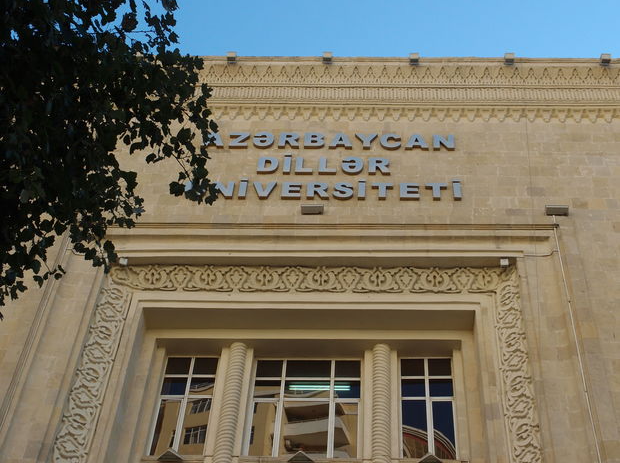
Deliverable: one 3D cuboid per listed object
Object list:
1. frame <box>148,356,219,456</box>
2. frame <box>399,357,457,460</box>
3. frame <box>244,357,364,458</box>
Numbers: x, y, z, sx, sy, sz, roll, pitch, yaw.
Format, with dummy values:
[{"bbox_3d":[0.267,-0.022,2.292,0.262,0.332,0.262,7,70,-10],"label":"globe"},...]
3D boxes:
[{"bbox_3d":[-2.255,3.162,19.482,1.000,2.330,0.100,0,-49,4],"label":"frame"},{"bbox_3d":[2.111,3.167,19.200,0.990,2.370,0.100,0,-49,4],"label":"frame"},{"bbox_3d":[-0.076,3.178,19.326,2.010,2.310,0.100,0,-49,4],"label":"frame"}]

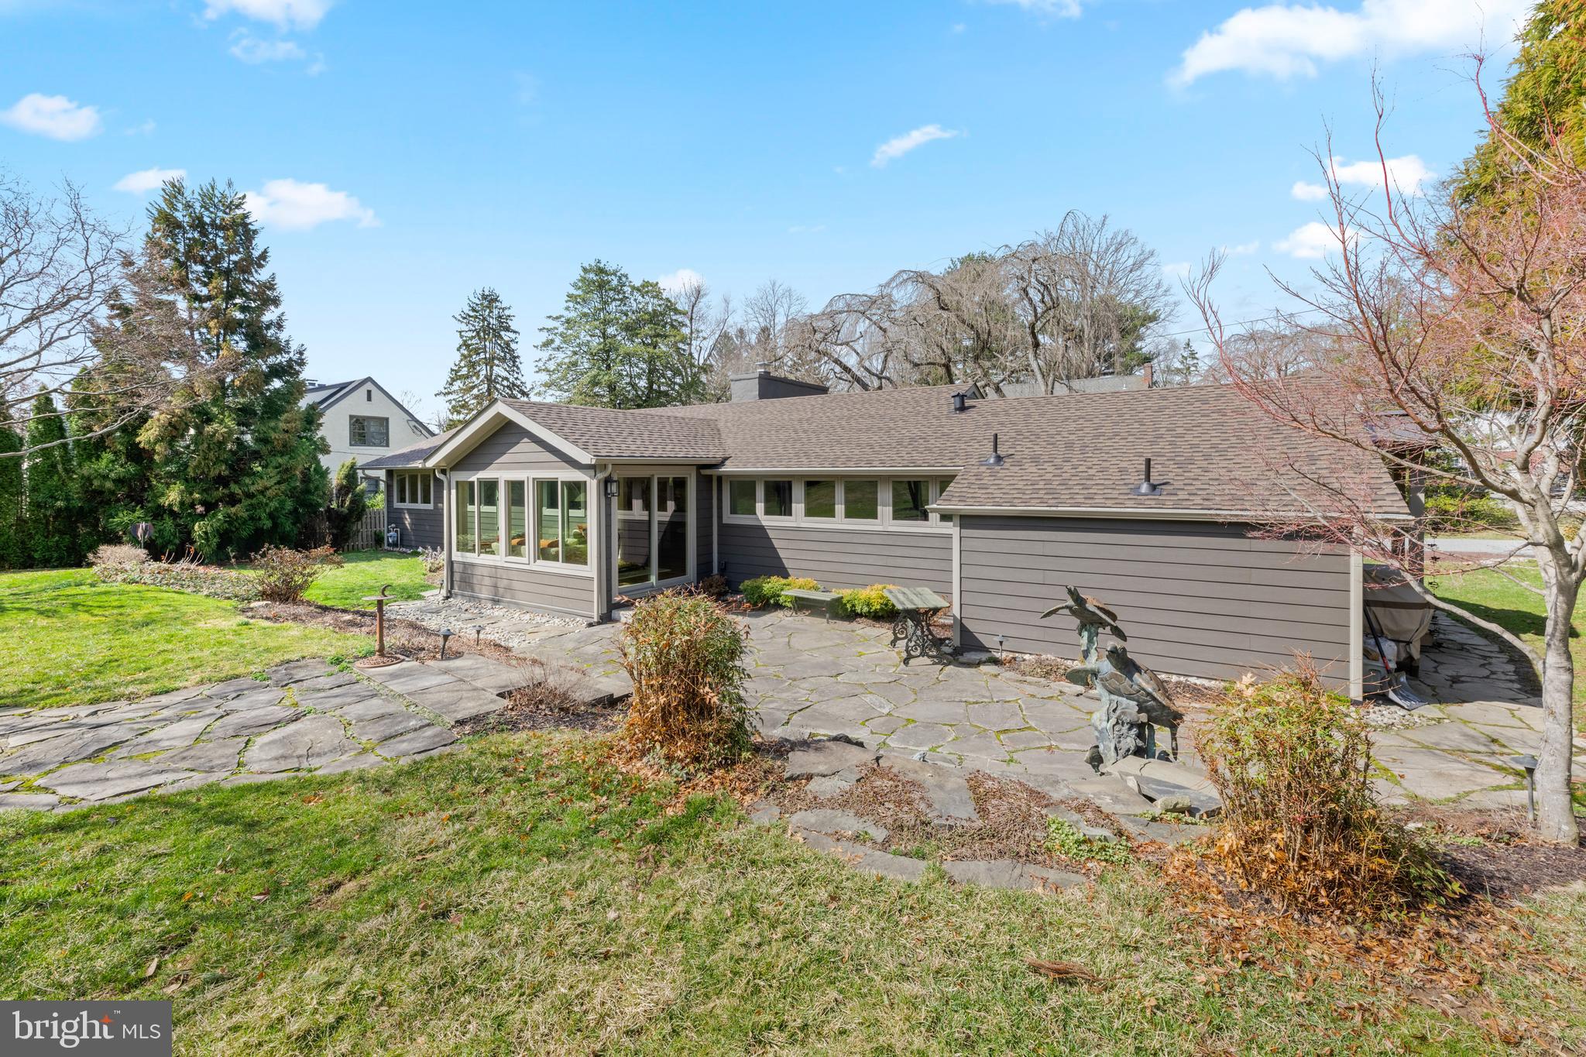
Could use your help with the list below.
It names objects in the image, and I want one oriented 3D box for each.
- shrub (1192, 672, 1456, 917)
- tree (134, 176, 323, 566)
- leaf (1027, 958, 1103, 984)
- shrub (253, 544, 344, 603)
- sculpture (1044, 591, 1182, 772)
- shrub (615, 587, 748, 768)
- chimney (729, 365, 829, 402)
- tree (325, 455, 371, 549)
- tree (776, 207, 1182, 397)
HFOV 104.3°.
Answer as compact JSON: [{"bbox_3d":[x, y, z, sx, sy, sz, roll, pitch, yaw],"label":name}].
[{"bbox_3d":[3.050,1.400,3.660,1.300,1.200,1.050,1,5,18],"label":"shrub"},{"bbox_3d":[-16.800,-4.900,18.600,5.000,11.000,5.000,-4,6,-42],"label":"tree"},{"bbox_3d":[1.210,1.985,2.760,0.330,0.050,0.120,1,4,16],"label":"leaf"},{"bbox_3d":[-9.300,0.840,11.600,1.600,1.030,1.350,-4,5,-37],"label":"shrub"},{"bbox_3d":[2.690,1.200,5.220,1.100,1.400,0.750,3,5,37],"label":"sculpture"},{"bbox_3d":[-0.930,1.170,5.300,1.050,1.360,1.000,0,4,0],"label":"shrub"},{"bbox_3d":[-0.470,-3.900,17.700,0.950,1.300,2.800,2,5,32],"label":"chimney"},{"bbox_3d":[-13.200,-0.720,18.300,1.300,2.750,1.200,-4,5,-37],"label":"tree"},{"bbox_3d":[7.600,-6.300,26.000,15.000,13.200,12.500,1,4,16],"label":"tree"}]

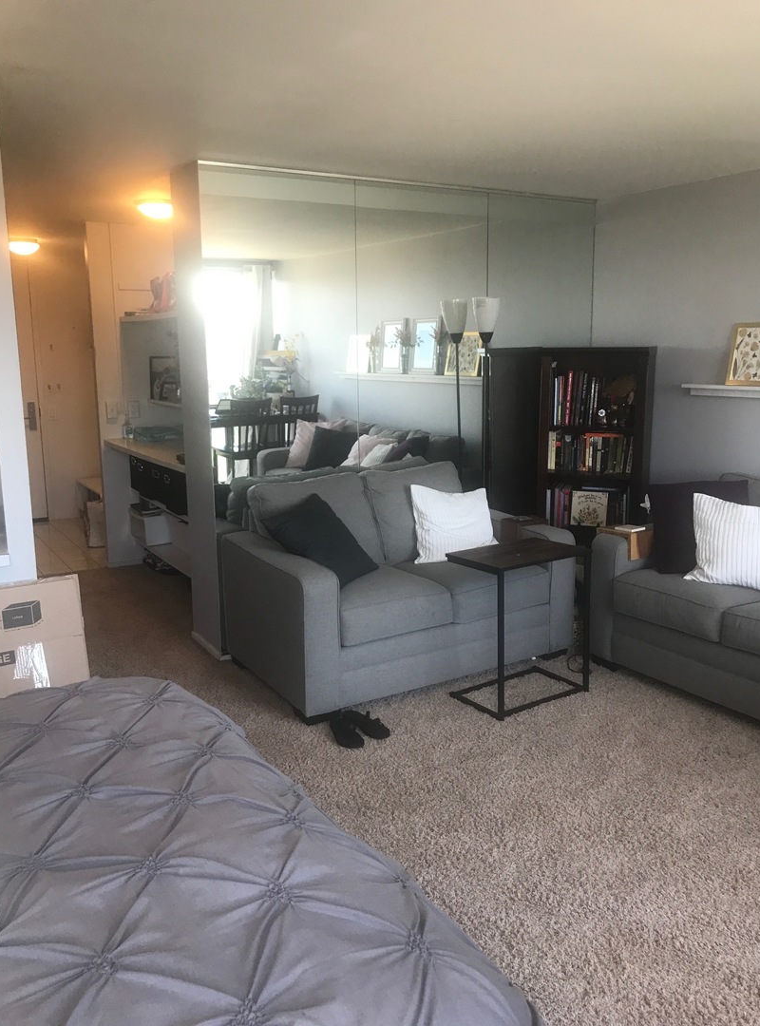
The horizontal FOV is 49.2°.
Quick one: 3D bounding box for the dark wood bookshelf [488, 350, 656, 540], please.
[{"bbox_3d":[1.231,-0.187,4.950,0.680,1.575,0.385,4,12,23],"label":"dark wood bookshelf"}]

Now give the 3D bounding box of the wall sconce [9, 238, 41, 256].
[{"bbox_3d":[-2.763,-2.078,6.447,0.250,0.110,0.250,-7,13,-30],"label":"wall sconce"}]

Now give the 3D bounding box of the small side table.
[{"bbox_3d":[0.641,0.512,3.804,0.550,0.665,0.360,-7,13,-30],"label":"small side table"}]

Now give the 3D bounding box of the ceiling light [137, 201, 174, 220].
[{"bbox_3d":[-1.301,-1.768,4.829,0.250,0.110,0.250,-7,13,-30],"label":"ceiling light"}]

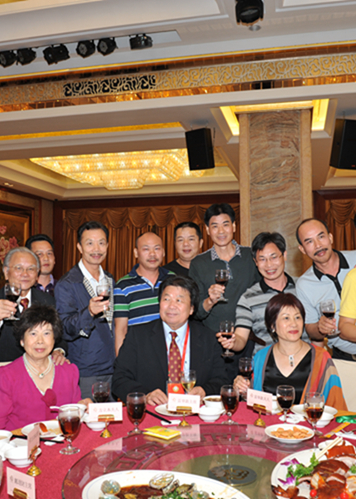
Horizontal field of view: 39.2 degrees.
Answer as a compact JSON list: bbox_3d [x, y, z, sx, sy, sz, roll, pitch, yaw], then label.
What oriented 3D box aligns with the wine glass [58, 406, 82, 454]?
[{"bbox_3d":[-0.366,0.612,1.696,0.075,0.144,0.075,0,-3,0],"label":"wine glass"}]

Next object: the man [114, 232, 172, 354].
[{"bbox_3d":[-0.163,0.718,3.031,0.500,1.630,0.320,0,-3,-6],"label":"man"}]

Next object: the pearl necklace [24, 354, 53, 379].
[{"bbox_3d":[-0.638,0.532,2.290,0.138,0.115,0.125,1,-3,-24],"label":"pearl necklace"}]

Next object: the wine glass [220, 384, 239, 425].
[{"bbox_3d":[0.222,0.656,2.130,0.077,0.162,0.077,0,-3,0],"label":"wine glass"}]

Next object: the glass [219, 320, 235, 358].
[{"bbox_3d":[0.235,0.422,2.370,0.071,0.160,0.071,0,-3,0],"label":"glass"}]

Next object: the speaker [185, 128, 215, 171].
[{"bbox_3d":[0.274,-1.195,6.000,0.265,0.465,0.240,-1,11,28],"label":"speaker"}]

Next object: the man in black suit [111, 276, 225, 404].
[{"bbox_3d":[-0.035,0.799,2.346,0.600,1.340,0.750,0,-3,-5],"label":"man in black suit"}]

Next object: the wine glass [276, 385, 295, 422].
[{"bbox_3d":[0.464,0.658,2.149,0.075,0.161,0.075,0,-3,0],"label":"wine glass"}]

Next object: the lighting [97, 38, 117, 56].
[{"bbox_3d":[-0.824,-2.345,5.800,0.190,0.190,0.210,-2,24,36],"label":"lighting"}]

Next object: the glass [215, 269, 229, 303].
[{"bbox_3d":[0.229,0.185,2.570,0.068,0.153,0.068,0,-3,0],"label":"glass"}]

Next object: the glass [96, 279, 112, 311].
[{"bbox_3d":[-0.375,0.258,2.530,0.071,0.160,0.071,0,-3,0],"label":"glass"}]

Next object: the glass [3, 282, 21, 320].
[{"bbox_3d":[-0.714,0.225,2.160,0.071,0.153,0.071,0,-3,0],"label":"glass"}]

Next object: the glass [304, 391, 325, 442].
[{"bbox_3d":[0.514,0.616,1.879,0.076,0.146,0.076,0,-3,0],"label":"glass"}]

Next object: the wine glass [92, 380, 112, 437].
[{"bbox_3d":[-0.316,0.626,2.064,0.073,0.150,0.073,0,-3,0],"label":"wine glass"}]

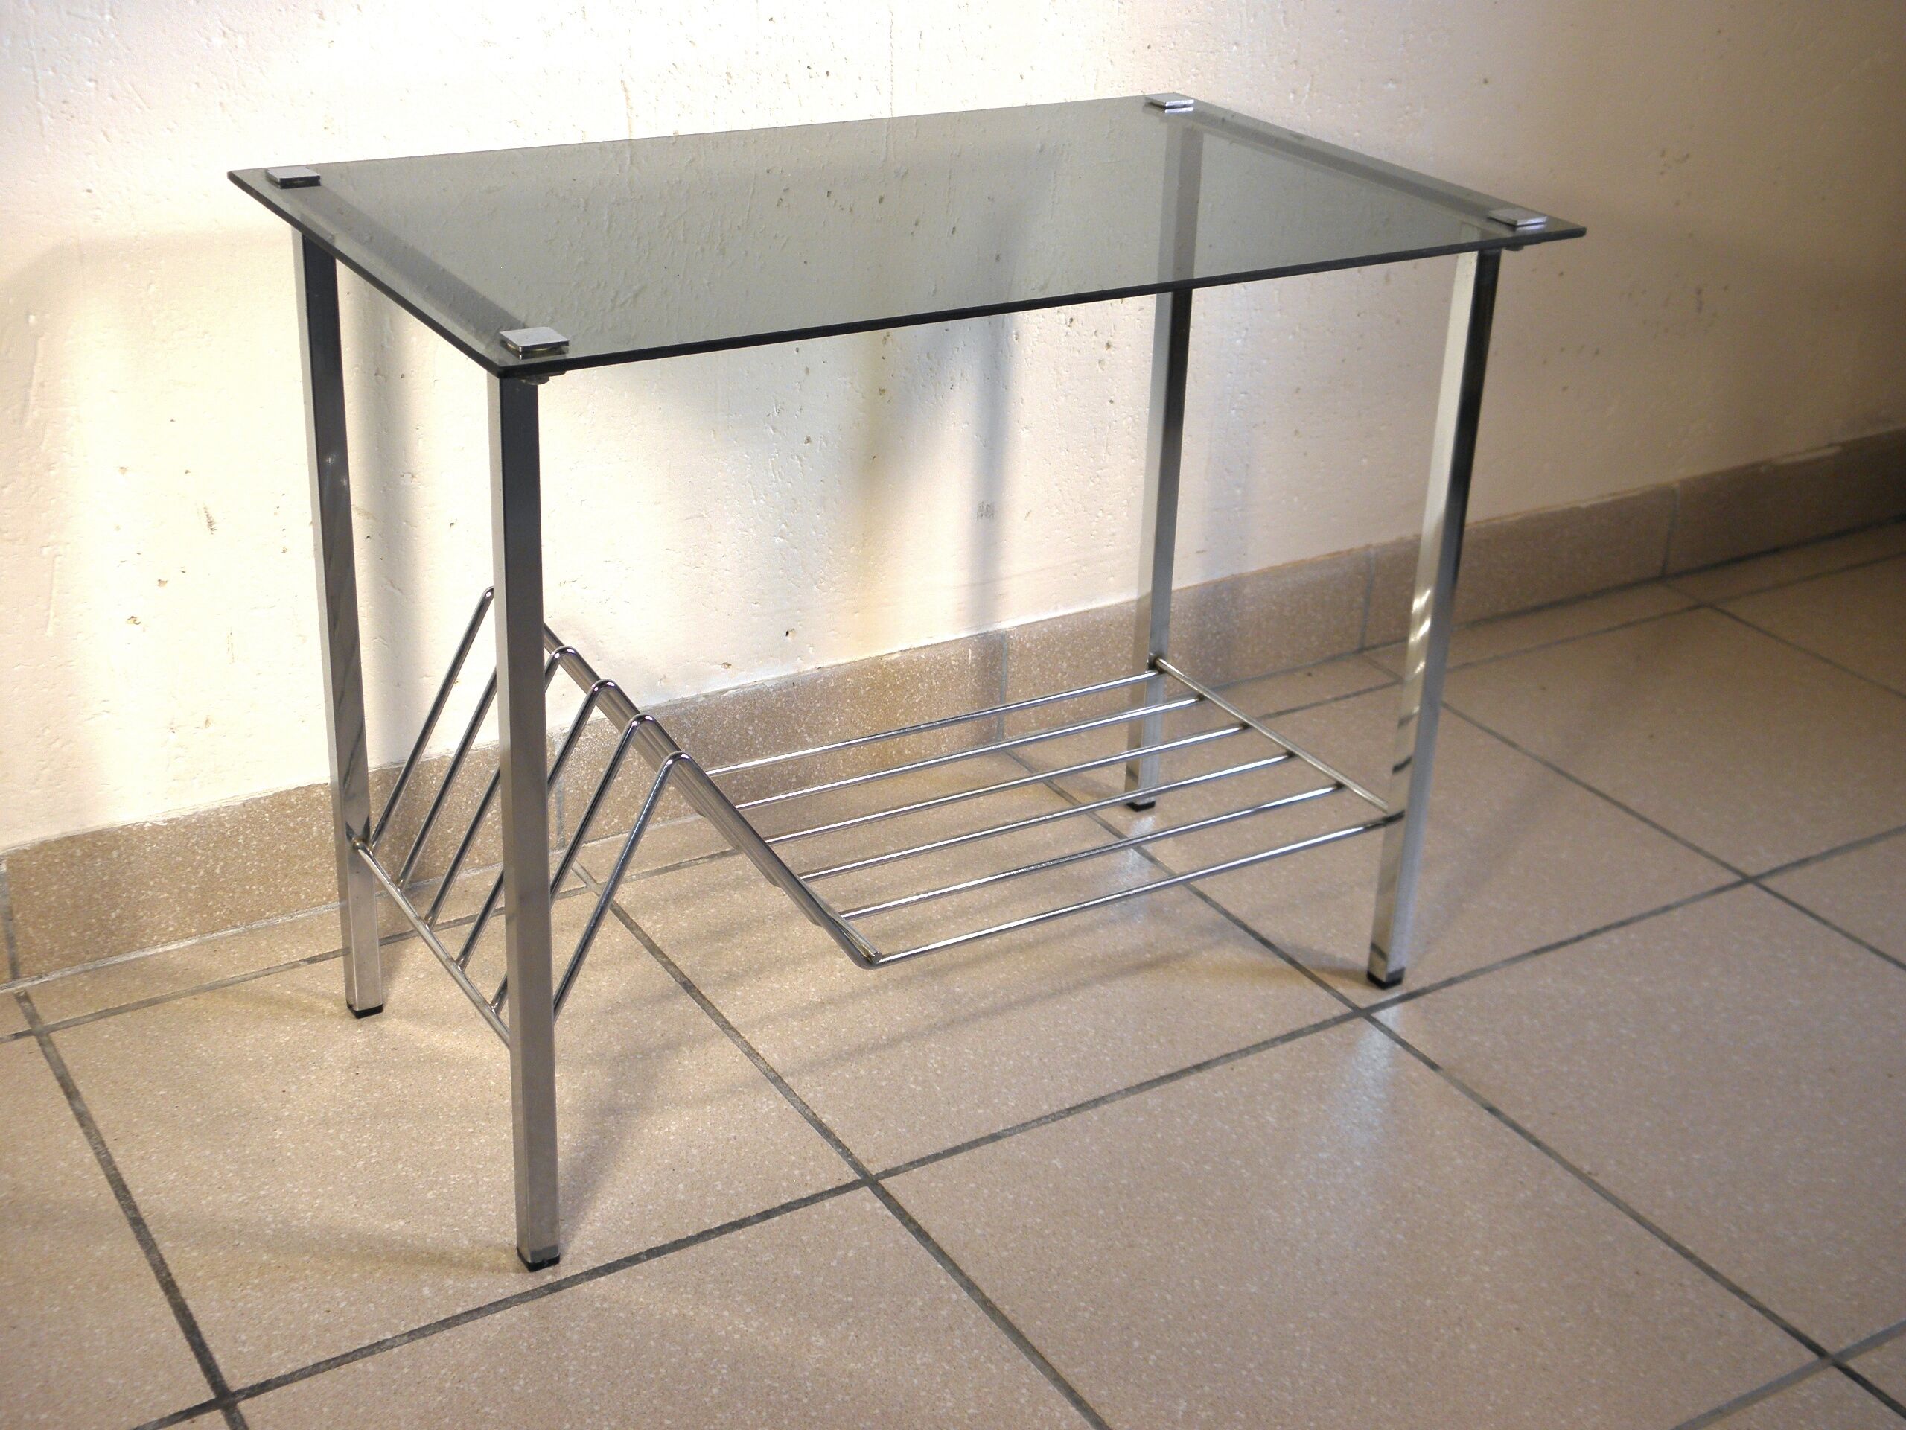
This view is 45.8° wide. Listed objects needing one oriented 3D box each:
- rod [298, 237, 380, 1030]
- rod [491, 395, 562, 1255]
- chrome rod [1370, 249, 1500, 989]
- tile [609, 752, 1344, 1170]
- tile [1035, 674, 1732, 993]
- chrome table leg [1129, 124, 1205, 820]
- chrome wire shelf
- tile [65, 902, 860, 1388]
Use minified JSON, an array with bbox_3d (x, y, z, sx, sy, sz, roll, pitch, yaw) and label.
[{"bbox_3d":[-0.297,-0.038,1.096,0.015,0.425,0.015,-12,29,-30],"label":"rod"},{"bbox_3d":[-0.174,0.051,0.919,0.015,0.425,0.015,-12,29,-30],"label":"rod"},{"bbox_3d":[0.246,-0.045,1.161,0.015,0.425,0.015,-14,30,-29],"label":"chrome rod"},{"bbox_3d":[0.008,0.134,1.268,0.303,0.009,0.303,-13,29,-29],"label":"tile"},{"bbox_3d":[0.272,0.073,1.420,0.303,0.009,0.303,-13,29,-29],"label":"tile"},{"bbox_3d":[0.123,-0.135,1.338,0.015,0.425,0.015,-14,30,-29],"label":"chrome table leg"},{"bbox_3d":[-0.026,0.004,1.151,0.496,0.139,0.221,-13,29,-29],"label":"chrome wire shelf"},{"bbox_3d":[-0.254,0.194,1.117,0.303,0.009,0.303,-13,29,-29],"label":"tile"}]

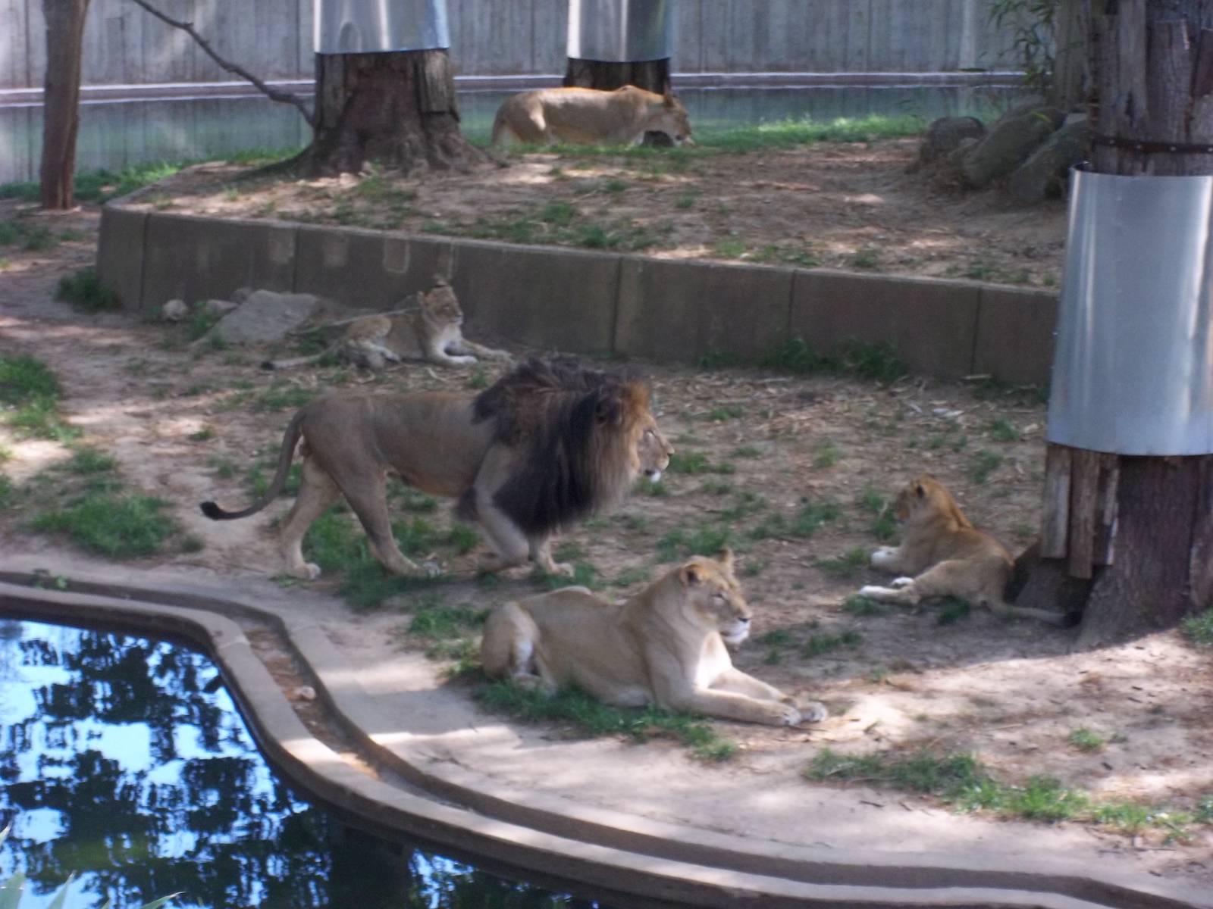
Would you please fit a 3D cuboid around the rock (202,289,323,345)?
[{"bbox_3d":[-2.540,-1.054,28.217,0.880,0.300,0.720,0,11,0],"label":"rock"}]

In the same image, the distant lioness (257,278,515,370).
[{"bbox_3d":[-1.560,-0.953,26.913,1.720,0.600,0.580,2,11,10],"label":"distant lioness"}]

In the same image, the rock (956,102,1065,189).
[{"bbox_3d":[2.857,-2.199,26.697,0.770,0.570,0.550,0,11,0],"label":"rock"}]

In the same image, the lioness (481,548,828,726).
[{"bbox_3d":[0.195,0.706,15.985,1.400,0.670,0.500,5,12,24],"label":"lioness"}]

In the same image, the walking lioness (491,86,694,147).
[{"bbox_3d":[-0.120,-2.627,31.070,1.650,0.760,0.420,0,11,0],"label":"walking lioness"}]

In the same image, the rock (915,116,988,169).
[{"bbox_3d":[2.670,-2.420,29.378,0.550,0.400,0.450,0,11,0],"label":"rock"}]

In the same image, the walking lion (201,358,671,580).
[{"bbox_3d":[-0.831,0.054,18.282,2.280,1.050,0.500,0,11,0],"label":"walking lion"}]

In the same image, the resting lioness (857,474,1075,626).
[{"bbox_3d":[1.666,0.414,17.527,1.050,0.480,0.550,9,15,39],"label":"resting lioness"}]

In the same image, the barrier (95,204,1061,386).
[{"bbox_3d":[-0.300,-1.191,27.852,8.350,0.710,0.350,6,13,29],"label":"barrier"}]

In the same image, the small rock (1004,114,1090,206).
[{"bbox_3d":[3.067,-2.066,26.034,0.660,0.570,0.550,0,11,0],"label":"small rock"}]

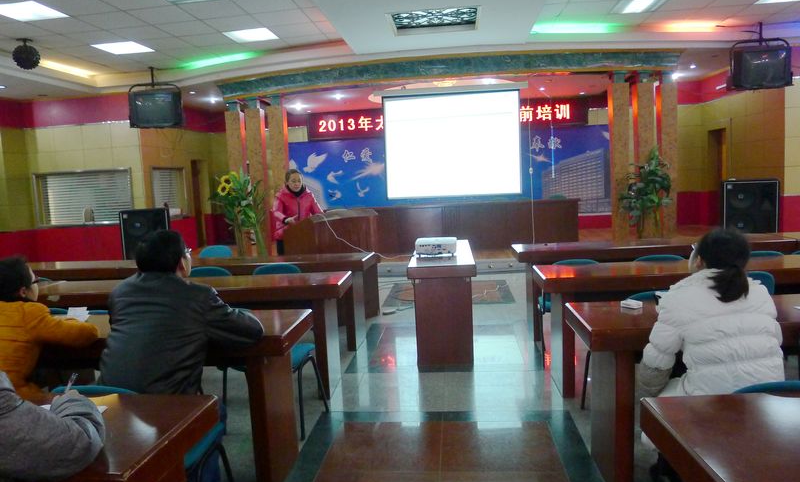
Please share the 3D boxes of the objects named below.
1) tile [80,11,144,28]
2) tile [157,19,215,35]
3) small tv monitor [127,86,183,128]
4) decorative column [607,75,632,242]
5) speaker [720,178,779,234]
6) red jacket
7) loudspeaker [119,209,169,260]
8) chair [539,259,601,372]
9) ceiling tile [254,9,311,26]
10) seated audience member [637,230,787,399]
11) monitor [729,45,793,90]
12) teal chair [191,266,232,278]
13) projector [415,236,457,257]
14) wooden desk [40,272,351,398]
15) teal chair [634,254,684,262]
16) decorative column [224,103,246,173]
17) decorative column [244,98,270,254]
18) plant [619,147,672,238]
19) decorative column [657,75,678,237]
[{"bbox_3d":[-3.364,-2.590,6.536,0.600,0.020,0.590,-2,6,6],"label":"tile"},{"bbox_3d":[-2.611,-2.621,6.845,0.600,0.020,0.600,-2,6,6],"label":"tile"},{"bbox_3d":[-3.908,-2.130,8.885,0.710,0.570,0.480,-4,6,-8],"label":"small tv monitor"},{"bbox_3d":[3.447,-1.280,8.739,0.270,2.640,0.300,-2,7,6],"label":"decorative column"},{"bbox_3d":[5.254,-0.464,8.355,0.760,0.900,0.500,0,7,26],"label":"speaker"},{"bbox_3d":[-1.190,-0.319,6.358,0.560,0.640,0.380,-6,7,-22],"label":"red jacket"},{"bbox_3d":[-4.175,-0.126,9.155,0.700,0.810,0.480,-4,6,-12],"label":"loudspeaker"},{"bbox_3d":[1.274,0.505,4.129,0.450,0.790,0.520,-2,6,6],"label":"chair"},{"bbox_3d":[-1.424,-2.699,6.723,0.600,0.020,0.590,-2,6,6],"label":"ceiling tile"},{"bbox_3d":[1.114,0.541,2.059,0.500,1.200,0.700,-3,7,3],"label":"seated audience member"},{"bbox_3d":[5.078,-2.444,7.813,0.680,0.540,0.480,0,12,21],"label":"monitor"},{"bbox_3d":[-1.546,0.581,4.848,0.460,0.810,0.520,-2,6,6],"label":"teal chair"},{"bbox_3d":[0.299,0.053,4.562,0.320,0.110,0.250,-2,7,6],"label":"projector"},{"bbox_3d":[-1.399,0.665,3.895,2.114,0.766,0.515,-2,6,6],"label":"wooden desk"},{"bbox_3d":[1.918,0.463,4.275,0.460,0.780,0.520,-2,7,6],"label":"teal chair"},{"bbox_3d":[-2.800,-1.072,9.632,0.250,2.653,0.250,-2,7,6],"label":"decorative column"},{"bbox_3d":[-2.416,-1.059,9.440,0.250,2.629,0.250,-2,7,6],"label":"decorative column"},{"bbox_3d":[3.397,-0.504,7.676,0.700,1.550,0.660,-2,6,6],"label":"plant"},{"bbox_3d":[4.240,-1.316,8.759,0.250,2.629,0.250,-2,7,6],"label":"decorative column"}]

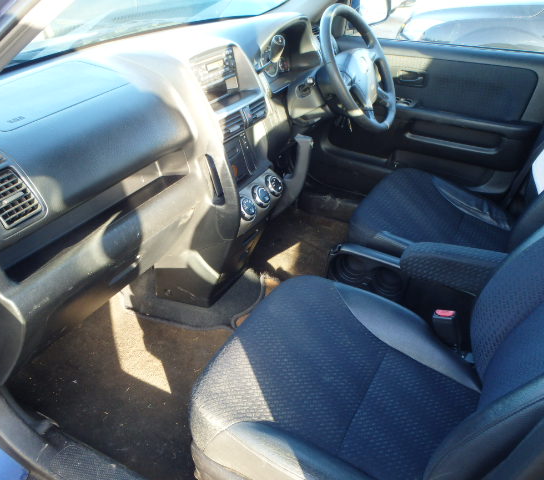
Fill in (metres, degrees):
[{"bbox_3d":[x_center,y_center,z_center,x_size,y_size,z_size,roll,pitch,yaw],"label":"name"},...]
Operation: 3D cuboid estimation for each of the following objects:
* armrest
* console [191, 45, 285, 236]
[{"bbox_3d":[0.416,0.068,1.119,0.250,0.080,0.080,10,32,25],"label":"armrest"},{"bbox_3d":[-0.103,-0.271,1.313,0.150,0.450,0.260,-2,26,31],"label":"console"}]

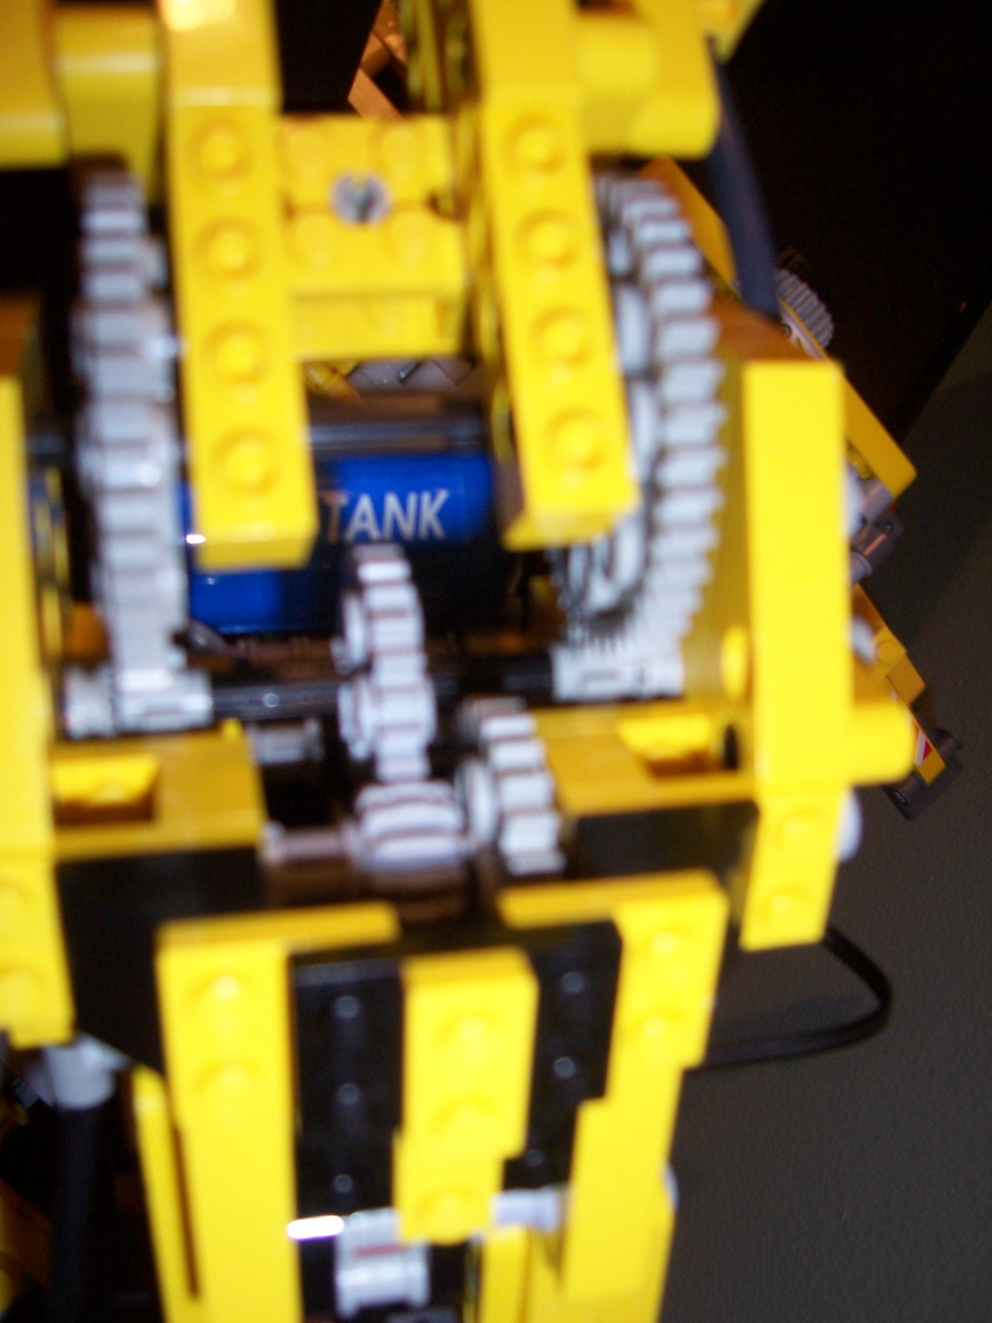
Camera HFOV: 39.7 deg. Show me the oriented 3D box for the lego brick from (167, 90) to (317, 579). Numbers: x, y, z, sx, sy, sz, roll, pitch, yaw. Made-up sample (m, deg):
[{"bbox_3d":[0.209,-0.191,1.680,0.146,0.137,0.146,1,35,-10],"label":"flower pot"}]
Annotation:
[{"bbox_3d":[-0.019,-0.024,0.104,0.008,0.011,0.032,-5,80,-11],"label":"lego brick"}]

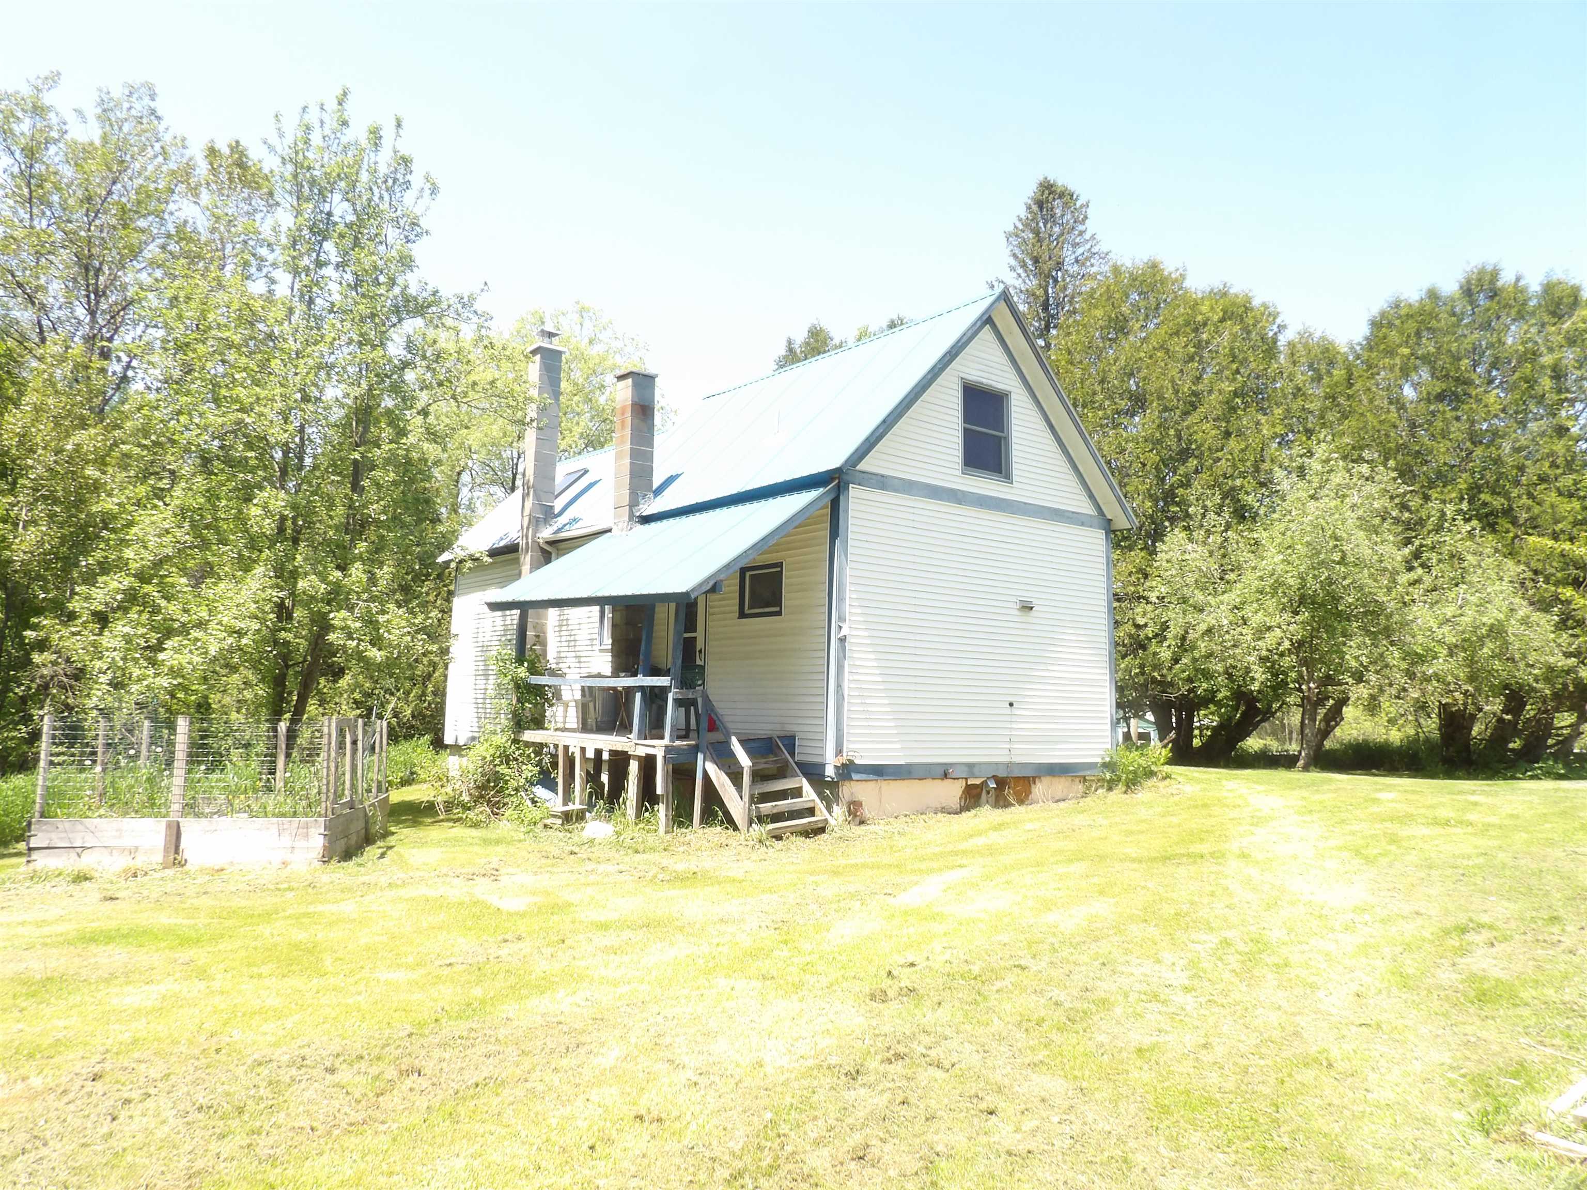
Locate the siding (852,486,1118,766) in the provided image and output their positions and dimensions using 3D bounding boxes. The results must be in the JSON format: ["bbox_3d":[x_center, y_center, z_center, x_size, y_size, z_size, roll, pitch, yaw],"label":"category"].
[{"bbox_3d":[2.263,0.472,12.672,4.340,2.911,0.120,6,-7,-37],"label":"siding"}]

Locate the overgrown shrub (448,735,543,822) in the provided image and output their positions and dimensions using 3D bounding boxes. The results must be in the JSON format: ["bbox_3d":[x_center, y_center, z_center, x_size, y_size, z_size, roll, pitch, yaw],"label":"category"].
[{"bbox_3d":[-3.545,2.146,13.000,1.050,1.000,0.950,1,-6,0],"label":"overgrown shrub"}]

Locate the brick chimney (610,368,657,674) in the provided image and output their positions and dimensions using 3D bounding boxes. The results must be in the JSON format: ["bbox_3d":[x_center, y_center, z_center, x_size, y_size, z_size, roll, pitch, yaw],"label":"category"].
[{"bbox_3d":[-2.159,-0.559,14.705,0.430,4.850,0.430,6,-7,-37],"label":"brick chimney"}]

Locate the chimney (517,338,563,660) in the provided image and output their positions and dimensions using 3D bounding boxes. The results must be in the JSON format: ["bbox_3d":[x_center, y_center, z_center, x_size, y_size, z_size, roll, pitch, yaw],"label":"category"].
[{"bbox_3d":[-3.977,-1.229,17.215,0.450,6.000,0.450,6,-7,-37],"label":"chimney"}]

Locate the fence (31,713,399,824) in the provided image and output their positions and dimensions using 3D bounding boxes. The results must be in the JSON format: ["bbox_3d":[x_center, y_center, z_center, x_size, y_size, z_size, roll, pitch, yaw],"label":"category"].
[{"bbox_3d":[-5.518,1.636,10.868,2.414,0.920,2.400,2,-6,-8],"label":"fence"}]

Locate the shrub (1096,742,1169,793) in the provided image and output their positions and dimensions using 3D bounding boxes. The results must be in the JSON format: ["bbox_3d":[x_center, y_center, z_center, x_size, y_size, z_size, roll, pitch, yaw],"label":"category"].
[{"bbox_3d":[4.260,2.169,13.850,0.800,0.610,0.750,1,-6,0],"label":"shrub"}]

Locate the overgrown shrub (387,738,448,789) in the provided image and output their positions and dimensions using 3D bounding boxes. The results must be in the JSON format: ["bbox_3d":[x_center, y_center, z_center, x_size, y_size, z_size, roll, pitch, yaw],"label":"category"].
[{"bbox_3d":[-6.384,2.876,18.700,0.950,0.820,0.900,1,-6,0],"label":"overgrown shrub"}]

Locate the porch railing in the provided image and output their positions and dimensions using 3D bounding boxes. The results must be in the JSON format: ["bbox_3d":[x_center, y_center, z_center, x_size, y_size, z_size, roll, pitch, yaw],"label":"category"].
[{"bbox_3d":[-2.153,1.253,12.390,0.420,0.675,3.481,6,-7,-37],"label":"porch railing"}]

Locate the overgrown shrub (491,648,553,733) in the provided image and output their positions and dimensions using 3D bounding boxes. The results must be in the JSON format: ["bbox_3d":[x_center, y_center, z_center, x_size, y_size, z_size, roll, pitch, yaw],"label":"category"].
[{"bbox_3d":[-3.413,1.205,13.800,0.700,1.040,0.650,1,-6,0],"label":"overgrown shrub"}]

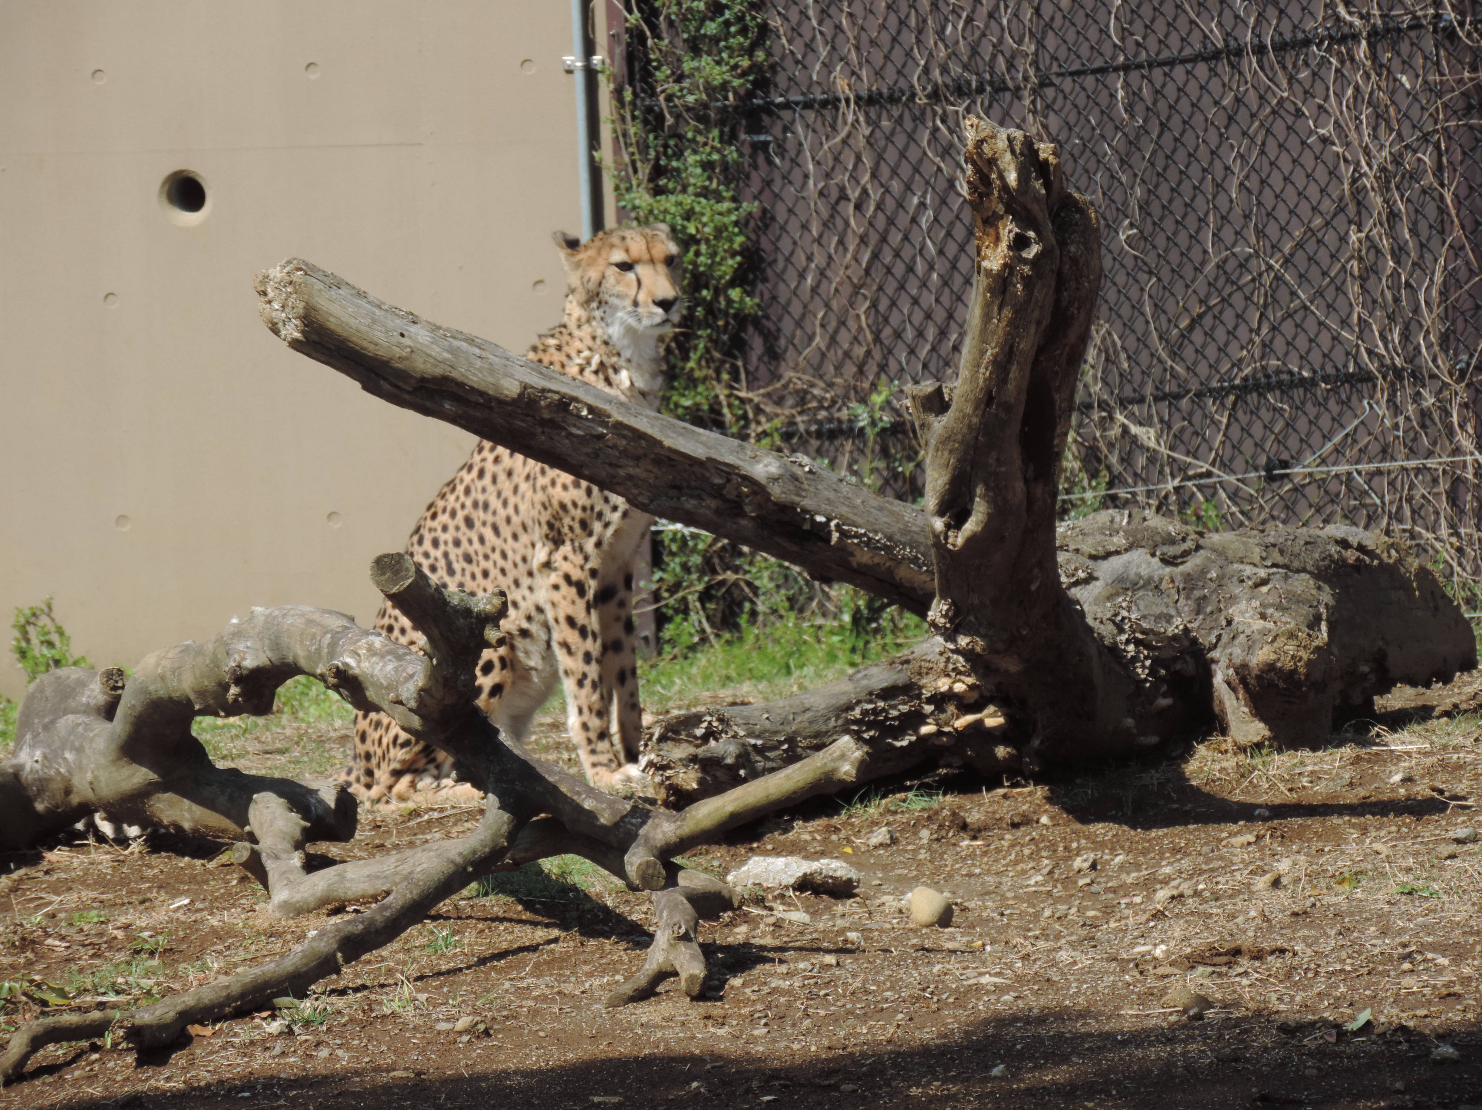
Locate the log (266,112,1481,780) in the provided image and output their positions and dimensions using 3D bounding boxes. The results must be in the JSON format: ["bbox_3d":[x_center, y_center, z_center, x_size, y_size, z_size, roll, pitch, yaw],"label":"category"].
[{"bbox_3d":[0.218,-0.191,27.000,2.100,1.140,0.950,-4,5,-15],"label":"log"}]

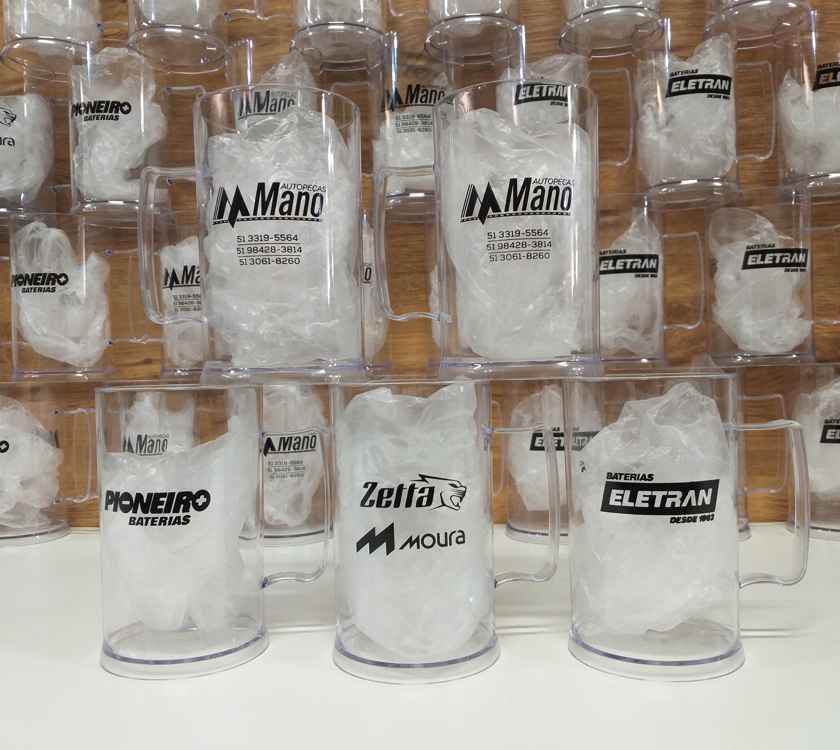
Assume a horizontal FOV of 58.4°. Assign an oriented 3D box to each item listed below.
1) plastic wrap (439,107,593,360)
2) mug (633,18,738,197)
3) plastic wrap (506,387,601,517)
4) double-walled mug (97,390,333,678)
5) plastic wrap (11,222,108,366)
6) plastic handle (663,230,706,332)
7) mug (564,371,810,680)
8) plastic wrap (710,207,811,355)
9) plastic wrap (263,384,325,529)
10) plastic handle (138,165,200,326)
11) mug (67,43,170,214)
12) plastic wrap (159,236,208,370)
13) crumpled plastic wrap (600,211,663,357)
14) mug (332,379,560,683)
[{"bbox_3d":[0.051,-0.075,0.405,0.079,0.132,0.076,-1,1,0],"label":"plastic wrap"},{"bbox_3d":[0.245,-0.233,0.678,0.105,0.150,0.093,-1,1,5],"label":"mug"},{"bbox_3d":[0.124,0.065,0.694,0.080,0.113,0.076,-1,1,5],"label":"plastic wrap"},{"bbox_3d":[-0.113,0.078,0.418,0.123,0.145,0.090,-1,1,-5],"label":"double-walled mug"},{"bbox_3d":[-0.337,-0.076,0.707,0.081,0.134,0.074,-1,1,0],"label":"plastic wrap"},{"bbox_3d":[0.237,-0.084,0.672,0.040,0.087,0.013,-1,1,0],"label":"plastic handle"},{"bbox_3d":[0.146,0.075,0.414,0.130,0.150,0.093,-1,1,5],"label":"mug"},{"bbox_3d":[0.304,-0.083,0.670,0.080,0.130,0.074,-1,1,0],"label":"plastic wrap"},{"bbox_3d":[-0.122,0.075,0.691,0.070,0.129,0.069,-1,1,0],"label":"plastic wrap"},{"bbox_3d":[-0.139,-0.073,0.422,0.042,0.090,0.015,-1,1,5],"label":"plastic handle"},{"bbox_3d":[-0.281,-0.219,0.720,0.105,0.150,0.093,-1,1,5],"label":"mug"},{"bbox_3d":[-0.200,-0.066,0.717,0.074,0.122,0.074,-1,1,5],"label":"plastic wrap"},{"bbox_3d":[0.174,-0.081,0.687,0.078,0.126,0.076,-1,1,5],"label":"crumpled plastic wrap"},{"bbox_3d":[0.014,0.075,0.407,0.123,0.145,0.090,-1,1,-8],"label":"mug"}]

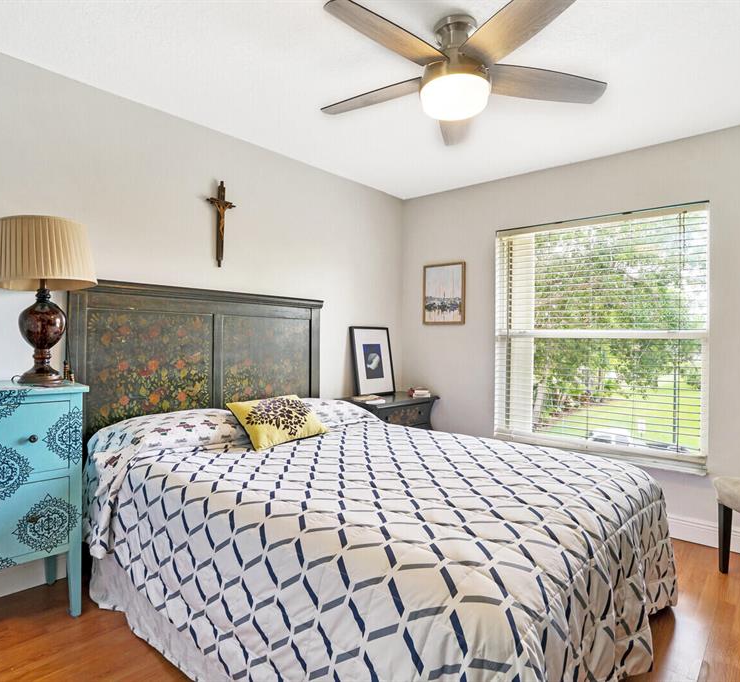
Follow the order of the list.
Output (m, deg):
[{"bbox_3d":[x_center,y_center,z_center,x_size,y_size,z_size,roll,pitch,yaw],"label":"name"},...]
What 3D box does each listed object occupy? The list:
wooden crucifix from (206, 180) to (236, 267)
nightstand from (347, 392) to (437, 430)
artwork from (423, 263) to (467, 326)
[{"bbox_3d":[-0.911,-0.715,2.779,0.045,0.515,0.195,0,0,44],"label":"wooden crucifix"},{"bbox_3d":[0.128,0.817,3.544,0.480,0.730,0.718,0,0,44],"label":"nightstand"},{"bbox_3d":[0.619,-0.392,3.766,0.390,0.500,0.030,0,0,39],"label":"artwork"}]

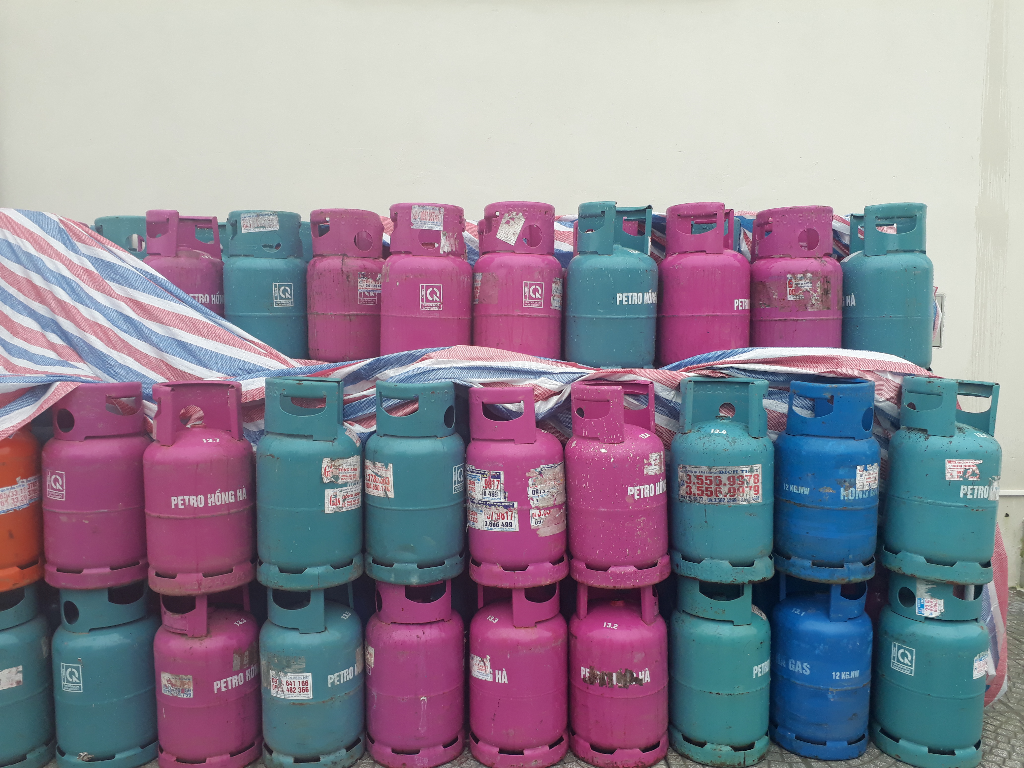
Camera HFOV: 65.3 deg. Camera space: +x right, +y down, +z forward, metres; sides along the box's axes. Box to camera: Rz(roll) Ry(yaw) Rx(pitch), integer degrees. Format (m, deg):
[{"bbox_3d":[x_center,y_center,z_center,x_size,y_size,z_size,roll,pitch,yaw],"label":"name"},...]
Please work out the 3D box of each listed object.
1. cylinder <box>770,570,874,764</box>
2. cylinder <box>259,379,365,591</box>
[{"bbox_3d":[1.004,0.857,2.589,0.304,0.585,0.304,-2,5,-34],"label":"cylinder"},{"bbox_3d":[-0.600,0.276,2.376,0.303,0.589,0.303,0,4,-11],"label":"cylinder"}]

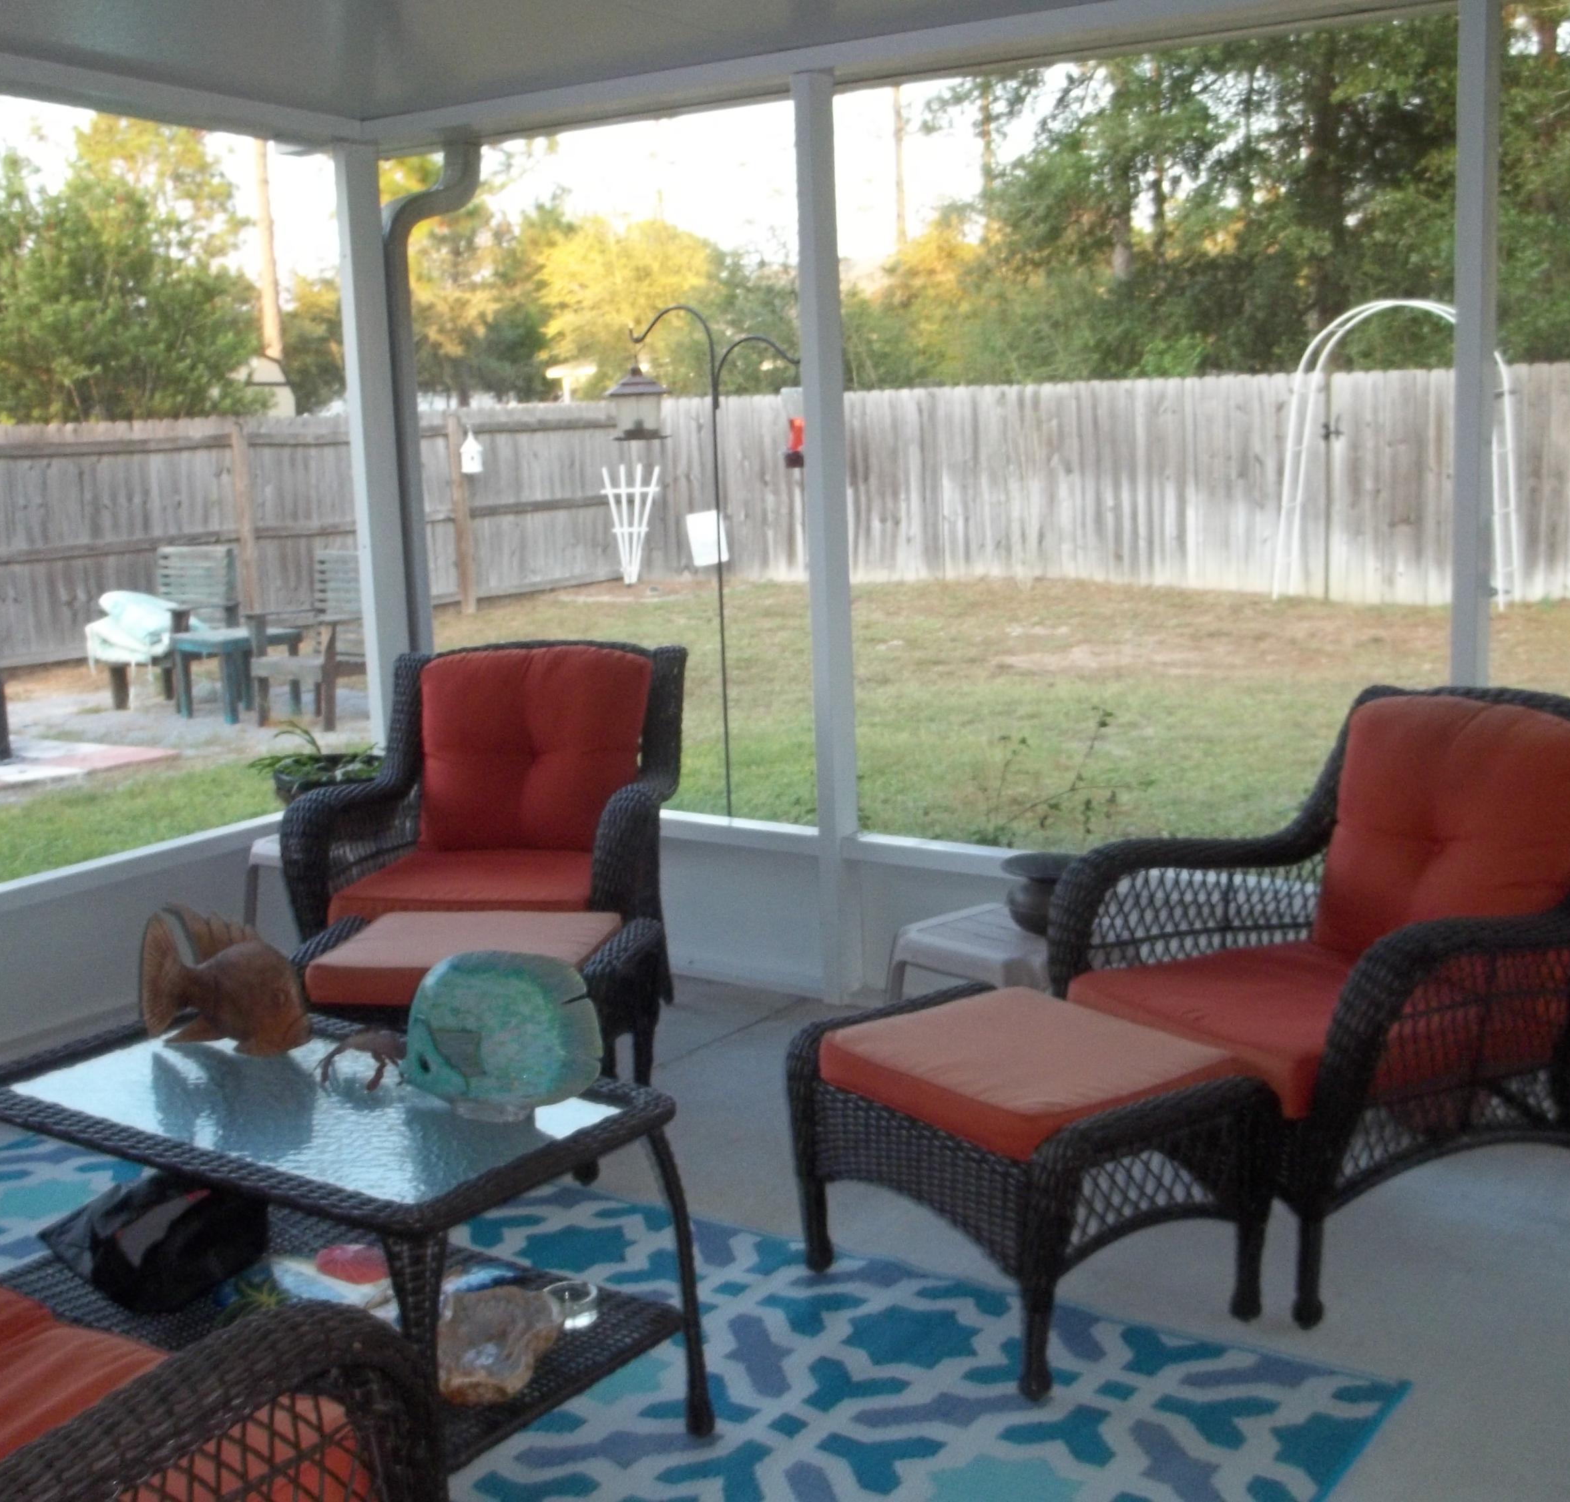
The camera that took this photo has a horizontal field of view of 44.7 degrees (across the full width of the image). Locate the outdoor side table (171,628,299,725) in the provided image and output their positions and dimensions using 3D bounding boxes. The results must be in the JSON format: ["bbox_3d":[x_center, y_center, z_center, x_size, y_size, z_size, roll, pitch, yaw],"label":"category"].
[{"bbox_3d":[-3.317,-0.449,11.560,0.540,0.485,0.540,6,12,41],"label":"outdoor side table"}]

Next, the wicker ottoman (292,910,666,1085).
[{"bbox_3d":[-0.613,0.587,3.933,0.610,0.430,0.500,0,11,10],"label":"wicker ottoman"}]

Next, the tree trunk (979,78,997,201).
[{"bbox_3d":[4.350,-10.550,40.428,0.260,9.000,0.260,-1,11,6],"label":"tree trunk"}]

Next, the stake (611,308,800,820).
[{"bbox_3d":[-0.193,-0.448,6.080,0.680,1.898,0.180,-2,10,0],"label":"stake"}]

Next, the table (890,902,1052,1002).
[{"bbox_3d":[0.469,0.552,3.881,0.385,0.385,0.385,-10,13,-42],"label":"table"}]

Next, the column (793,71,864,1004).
[{"bbox_3d":[0.098,-0.470,4.583,0.058,2.220,0.088,5,13,34],"label":"column"}]

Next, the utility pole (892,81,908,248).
[{"bbox_3d":[2.812,-12.212,46.637,0.260,12.000,0.260,-2,9,0],"label":"utility pole"}]

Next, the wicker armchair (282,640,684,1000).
[{"bbox_3d":[-0.657,0.239,4.519,0.780,0.865,0.810,-1,9,6],"label":"wicker armchair"}]

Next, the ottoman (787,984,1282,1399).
[{"bbox_3d":[0.399,0.690,3.168,0.500,0.430,0.620,-9,13,-34],"label":"ottoman"}]

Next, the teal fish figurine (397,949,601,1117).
[{"bbox_3d":[-0.399,0.391,2.674,0.275,0.230,0.070,-6,10,-22],"label":"teal fish figurine"}]

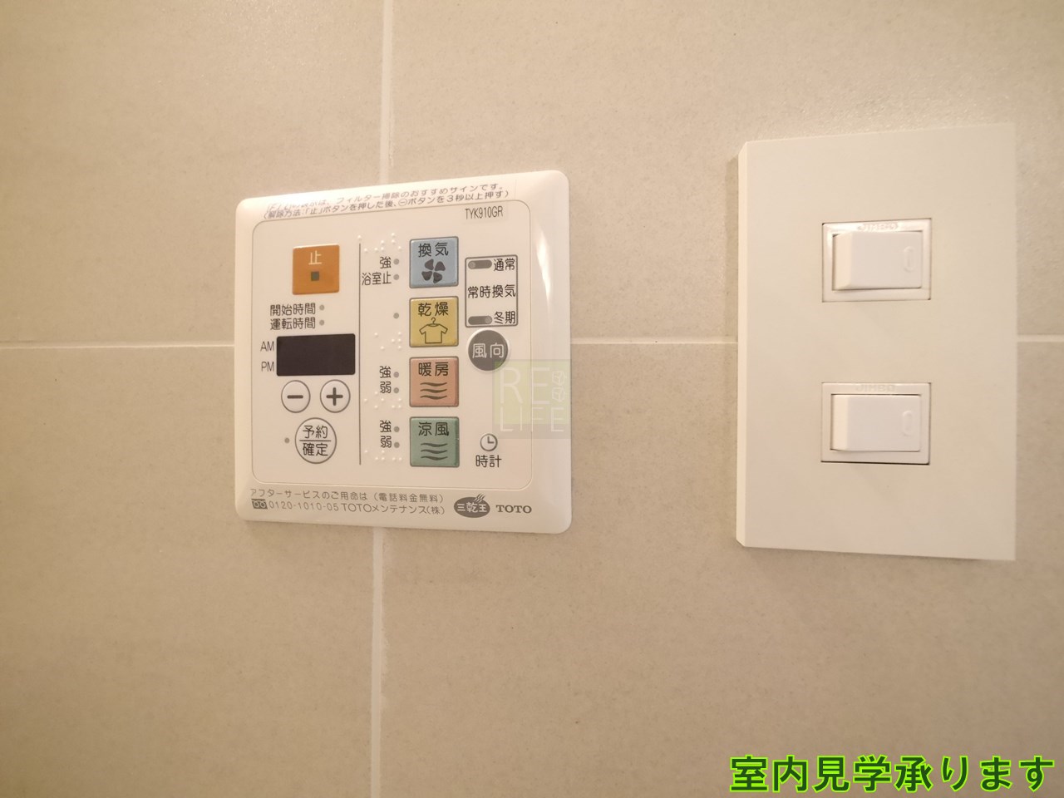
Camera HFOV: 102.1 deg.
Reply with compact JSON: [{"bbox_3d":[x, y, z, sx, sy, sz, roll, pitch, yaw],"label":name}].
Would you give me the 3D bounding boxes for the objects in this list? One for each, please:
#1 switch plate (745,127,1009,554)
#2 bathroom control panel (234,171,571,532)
[{"bbox_3d":[0.098,-0.016,0.125,0.070,0.120,0.010,0,0,8],"label":"switch plate"},{"bbox_3d":[-0.048,-0.015,0.144,0.121,0.117,0.011,0,0,8],"label":"bathroom control panel"}]

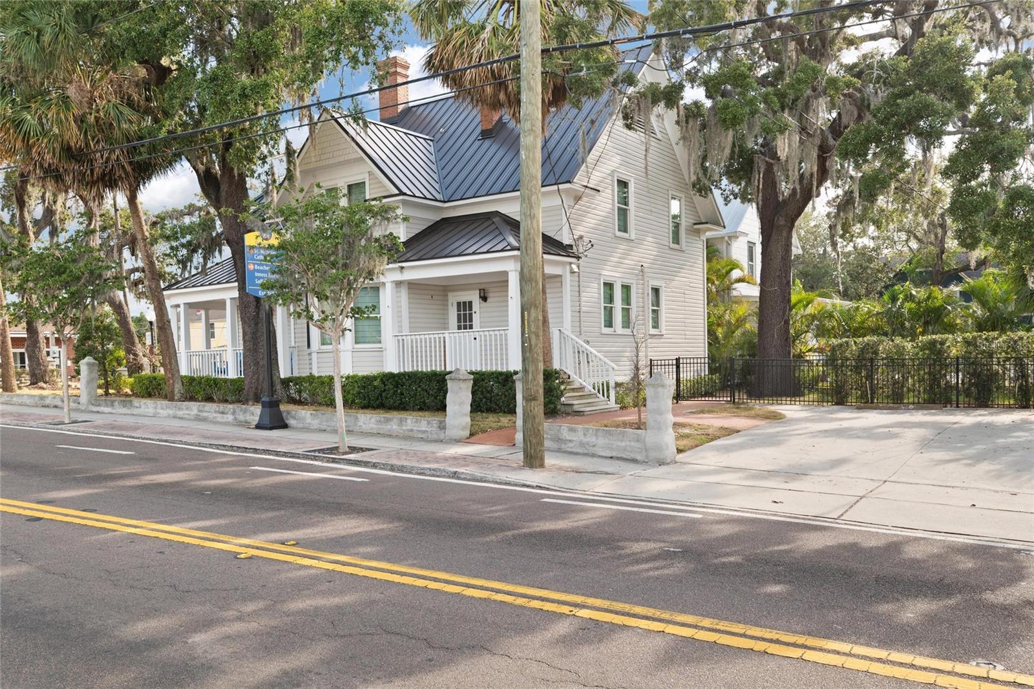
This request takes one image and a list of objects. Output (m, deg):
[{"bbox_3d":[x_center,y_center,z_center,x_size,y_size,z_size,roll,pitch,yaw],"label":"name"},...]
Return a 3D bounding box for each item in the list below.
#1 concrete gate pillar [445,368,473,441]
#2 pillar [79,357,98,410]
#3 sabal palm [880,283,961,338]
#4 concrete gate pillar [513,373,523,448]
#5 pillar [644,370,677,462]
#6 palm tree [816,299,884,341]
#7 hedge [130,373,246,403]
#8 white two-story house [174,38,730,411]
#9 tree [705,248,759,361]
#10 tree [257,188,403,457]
[{"bbox_3d":[-1.013,1.062,14.200,0.360,1.259,0.360,-2,-1,36],"label":"concrete gate pillar"},{"bbox_3d":[-11.386,1.037,21.400,0.370,1.388,0.370,-2,-1,36],"label":"pillar"},{"bbox_3d":[13.037,-0.233,26.000,2.600,3.503,2.500,-2,-1,36],"label":"sabal palm"},{"bbox_3d":[0.188,1.099,13.350,0.360,1.237,0.360,-2,-1,36],"label":"concrete gate pillar"},{"bbox_3d":[2.110,1.081,11.900,0.360,1.330,0.360,-2,-1,36],"label":"pillar"},{"bbox_3d":[10.957,0.037,26.500,2.300,3.054,2.300,-2,-1,36],"label":"palm tree"},{"bbox_3d":[-9.030,1.205,22.898,5.800,0.780,0.950,-2,-1,36],"label":"hedge"},{"bbox_3d":[-2.034,-3.769,25.741,14.400,10.900,11.500,-2,-1,36],"label":"white two-story house"},{"bbox_3d":[7.539,-0.927,28.800,2.800,5.202,2.700,-2,-1,36],"label":"tree"},{"bbox_3d":[-3.051,-0.411,13.200,2.400,4.321,2.350,-1,0,0],"label":"tree"}]

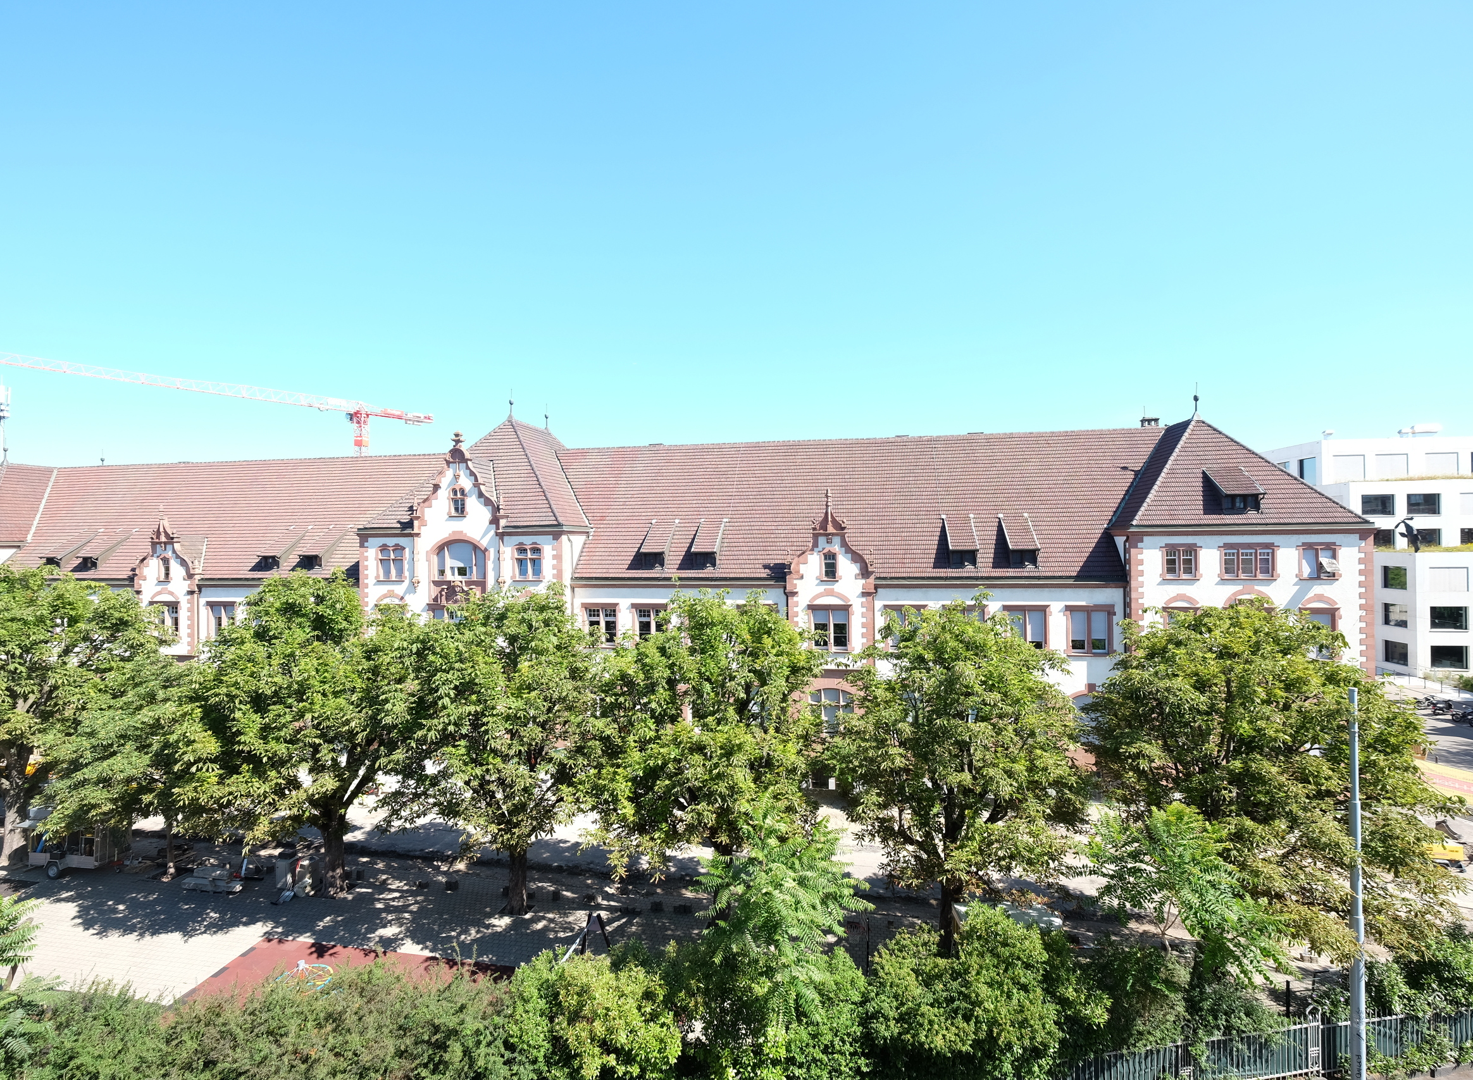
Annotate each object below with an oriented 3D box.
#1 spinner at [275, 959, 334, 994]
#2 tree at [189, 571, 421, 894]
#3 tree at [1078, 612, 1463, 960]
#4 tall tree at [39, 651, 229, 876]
[{"bbox_3d":[-12.301,12.374,19.058,1.600,1.100,1.600,-1,0,10],"label":"spinner"},{"bbox_3d":[-15.279,7.058,24.397,7.208,11.874,6.998,-1,0,10],"label":"tree"},{"bbox_3d":[14.215,7.213,18.792,8.322,10.940,8.080,-1,0,10],"label":"tree"},{"bbox_3d":[-22.701,8.723,25.719,5.323,8.701,5.168,-1,0,10],"label":"tall tree"}]

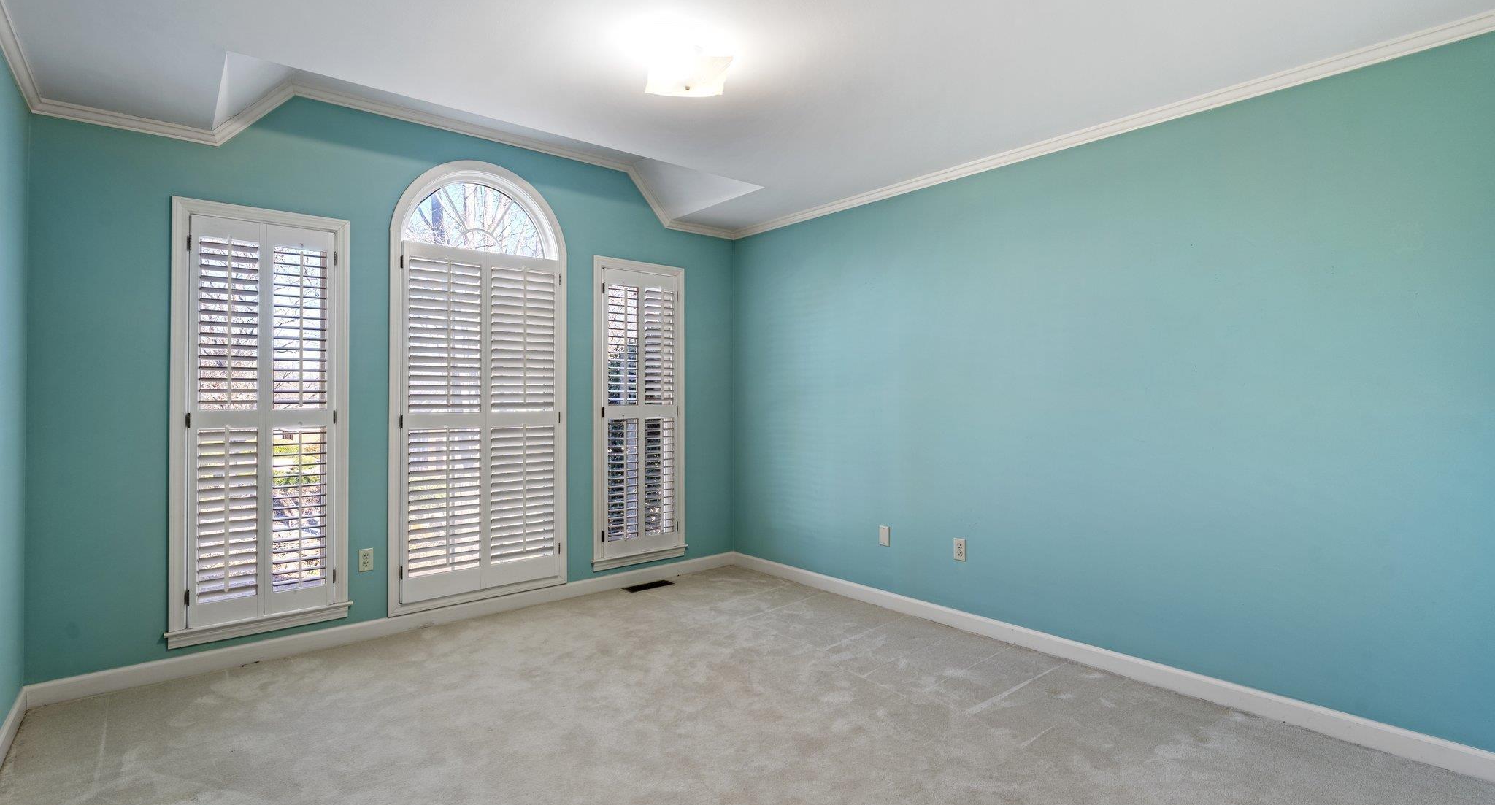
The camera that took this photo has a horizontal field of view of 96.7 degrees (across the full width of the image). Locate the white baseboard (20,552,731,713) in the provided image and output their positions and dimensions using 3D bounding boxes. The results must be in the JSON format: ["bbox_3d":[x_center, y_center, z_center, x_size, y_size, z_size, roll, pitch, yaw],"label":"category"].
[{"bbox_3d":[-1.447,1.156,3.748,3.581,0.101,0.020,0,0,-41],"label":"white baseboard"}]

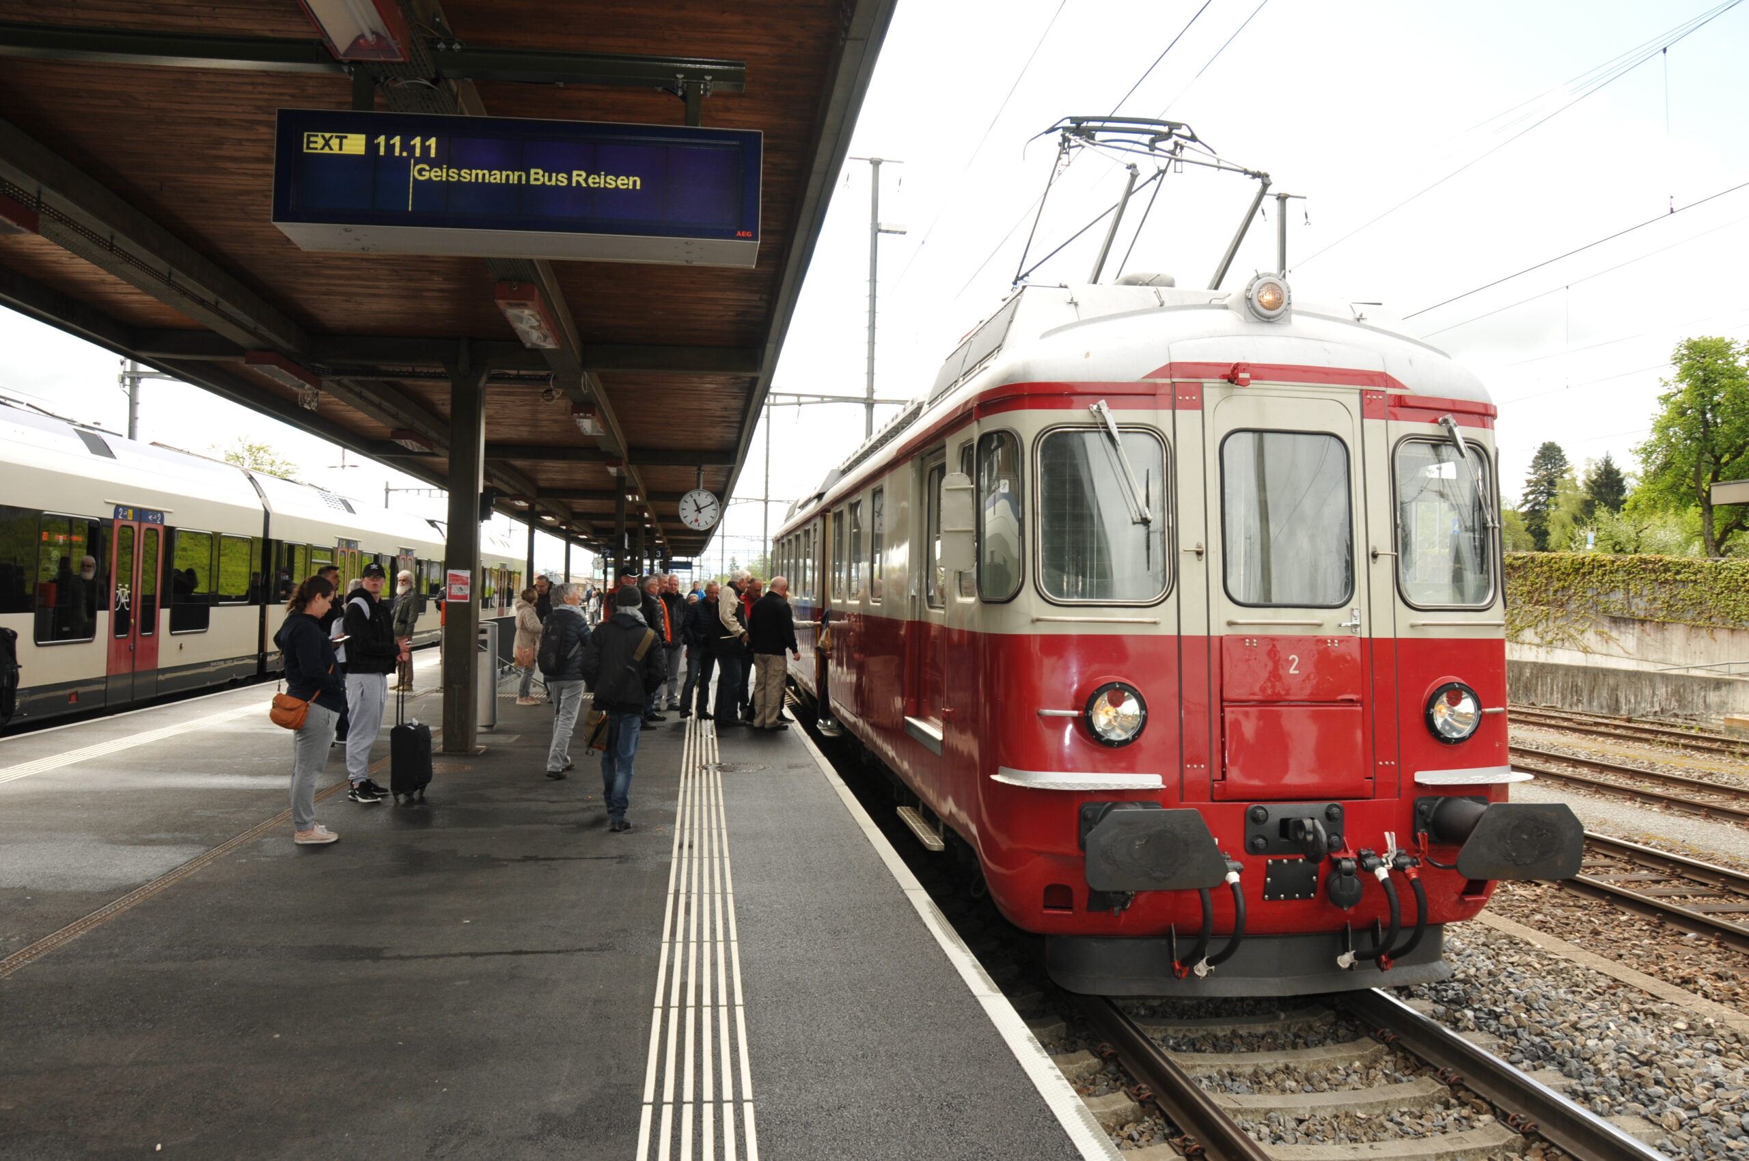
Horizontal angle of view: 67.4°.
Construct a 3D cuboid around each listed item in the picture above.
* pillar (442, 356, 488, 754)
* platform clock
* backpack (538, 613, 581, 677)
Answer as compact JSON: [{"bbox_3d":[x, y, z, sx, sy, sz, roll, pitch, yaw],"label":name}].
[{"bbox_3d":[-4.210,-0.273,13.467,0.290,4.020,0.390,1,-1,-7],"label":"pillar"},{"bbox_3d":[-3.130,-1.267,23.500,0.740,0.750,0.200,1,-1,-7],"label":"platform clock"},{"bbox_3d":[-2.819,0.575,11.600,0.280,0.530,0.210,1,-1,28],"label":"backpack"}]

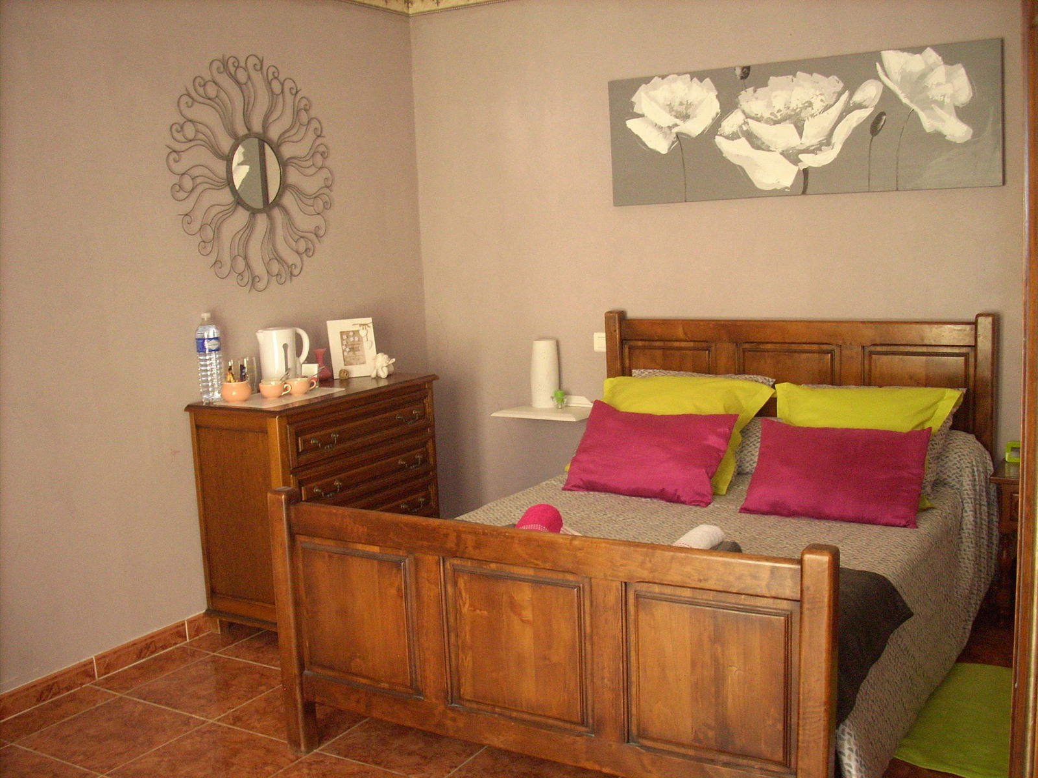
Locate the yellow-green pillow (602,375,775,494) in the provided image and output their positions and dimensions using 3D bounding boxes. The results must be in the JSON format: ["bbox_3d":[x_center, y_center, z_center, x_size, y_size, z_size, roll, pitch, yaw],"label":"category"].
[{"bbox_3d":[0.565,0.174,4.277,0.710,0.160,0.500,3,52,31],"label":"yellow-green pillow"}]

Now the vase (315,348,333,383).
[{"bbox_3d":[-0.803,-0.102,4.538,0.070,0.122,0.070,3,9,31],"label":"vase"}]

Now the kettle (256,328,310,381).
[{"bbox_3d":[-0.905,-0.116,4.248,0.218,0.238,0.150,-7,9,-29],"label":"kettle"}]

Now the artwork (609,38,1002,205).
[{"bbox_3d":[1.026,-0.982,4.203,1.500,0.500,0.030,3,9,31],"label":"artwork"}]

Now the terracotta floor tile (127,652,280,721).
[{"bbox_3d":[-1.009,0.979,3.647,0.400,0.010,0.400,3,9,31],"label":"terracotta floor tile"}]

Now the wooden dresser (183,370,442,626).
[{"bbox_3d":[-0.750,0.427,4.334,0.445,0.872,0.915,3,9,31],"label":"wooden dresser"}]

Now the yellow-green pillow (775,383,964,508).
[{"bbox_3d":[1.182,0.200,3.909,0.690,0.160,0.500,3,52,31],"label":"yellow-green pillow"}]

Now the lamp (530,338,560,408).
[{"bbox_3d":[0.108,-0.064,4.815,0.120,0.290,0.120,-2,8,0],"label":"lamp"}]

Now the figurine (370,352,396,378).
[{"bbox_3d":[-0.560,-0.100,4.573,0.095,0.092,0.105,-1,8,7],"label":"figurine"}]

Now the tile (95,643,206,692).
[{"bbox_3d":[-1.254,0.967,3.799,0.165,0.010,0.400,3,9,31],"label":"tile"}]

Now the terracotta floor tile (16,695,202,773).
[{"bbox_3d":[-1.213,1.032,3.315,0.400,0.010,0.400,3,9,31],"label":"terracotta floor tile"}]

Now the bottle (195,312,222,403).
[{"bbox_3d":[-1.113,-0.111,3.969,0.090,0.322,0.090,3,9,31],"label":"bottle"}]

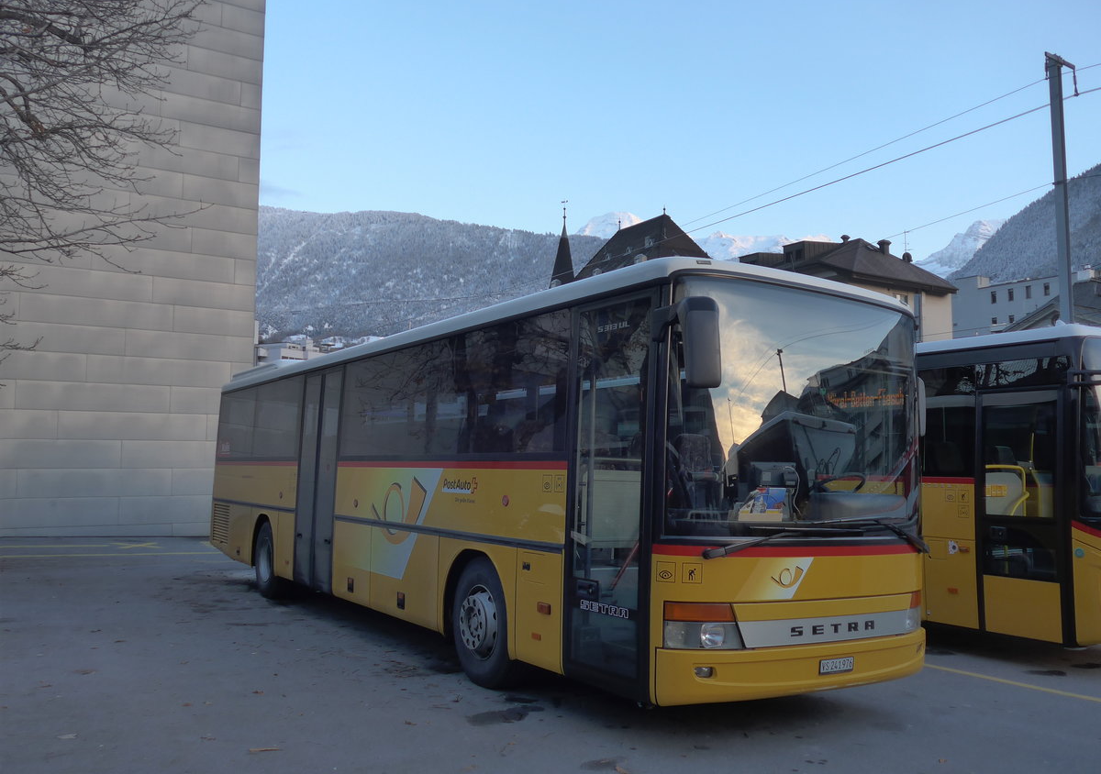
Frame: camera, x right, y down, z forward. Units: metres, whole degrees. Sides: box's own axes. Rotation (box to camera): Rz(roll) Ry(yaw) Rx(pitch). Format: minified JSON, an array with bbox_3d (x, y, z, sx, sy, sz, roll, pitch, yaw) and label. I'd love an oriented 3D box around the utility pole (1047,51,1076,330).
[{"bbox_3d":[11.455,-1.894,20.233,1.291,11.022,0.250,4,-6,-35],"label":"utility pole"}]

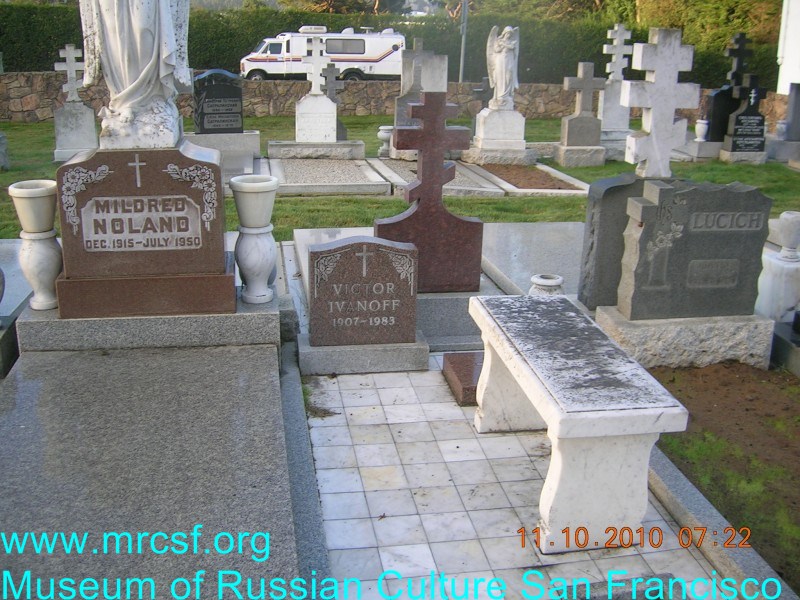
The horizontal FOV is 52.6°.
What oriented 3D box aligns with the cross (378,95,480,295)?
[{"bbox_3d":[0.144,-0.495,3.799,0.506,0.940,0.120,-2,19,-10],"label":"cross"}]

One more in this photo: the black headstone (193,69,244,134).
[{"bbox_3d":[-2.202,-2.402,9.823,0.575,0.736,0.175,-1,19,-10],"label":"black headstone"}]

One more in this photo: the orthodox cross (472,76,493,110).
[{"bbox_3d":[1.245,-2.880,11.402,0.433,0.516,0.124,-1,19,-10],"label":"orthodox cross"}]

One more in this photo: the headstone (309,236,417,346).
[{"bbox_3d":[-0.160,-0.036,3.462,0.455,0.454,0.107,-2,18,-9],"label":"headstone"}]

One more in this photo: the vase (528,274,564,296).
[{"bbox_3d":[0.687,0.025,3.822,0.200,0.270,0.200,-2,19,-10],"label":"vase"}]

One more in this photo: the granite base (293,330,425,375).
[{"bbox_3d":[-0.163,0.232,3.601,0.562,0.113,0.200,-1,19,-10],"label":"granite base"}]

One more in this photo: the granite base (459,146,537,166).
[{"bbox_3d":[1.240,-1.803,10.030,0.820,0.200,0.500,-3,19,-12],"label":"granite base"}]

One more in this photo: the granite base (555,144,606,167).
[{"bbox_3d":[2.275,-1.828,10.265,0.568,0.225,0.413,-1,19,-10],"label":"granite base"}]

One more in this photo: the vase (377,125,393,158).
[{"bbox_3d":[-0.176,-2.033,10.407,0.230,0.398,0.230,-2,19,-10],"label":"vase"}]

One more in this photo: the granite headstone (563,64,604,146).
[{"bbox_3d":[2.204,-2.365,9.800,0.475,0.990,0.190,-3,19,-12],"label":"granite headstone"}]

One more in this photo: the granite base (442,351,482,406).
[{"bbox_3d":[0.418,0.319,3.360,0.410,0.082,0.340,-2,18,-9],"label":"granite base"}]

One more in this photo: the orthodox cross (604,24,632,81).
[{"bbox_3d":[2.805,-3.180,10.410,0.360,0.710,0.110,-2,19,-11],"label":"orthodox cross"}]

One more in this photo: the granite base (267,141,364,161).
[{"bbox_3d":[-1.065,-1.920,10.333,1.212,0.185,0.310,-2,19,-10],"label":"granite base"}]

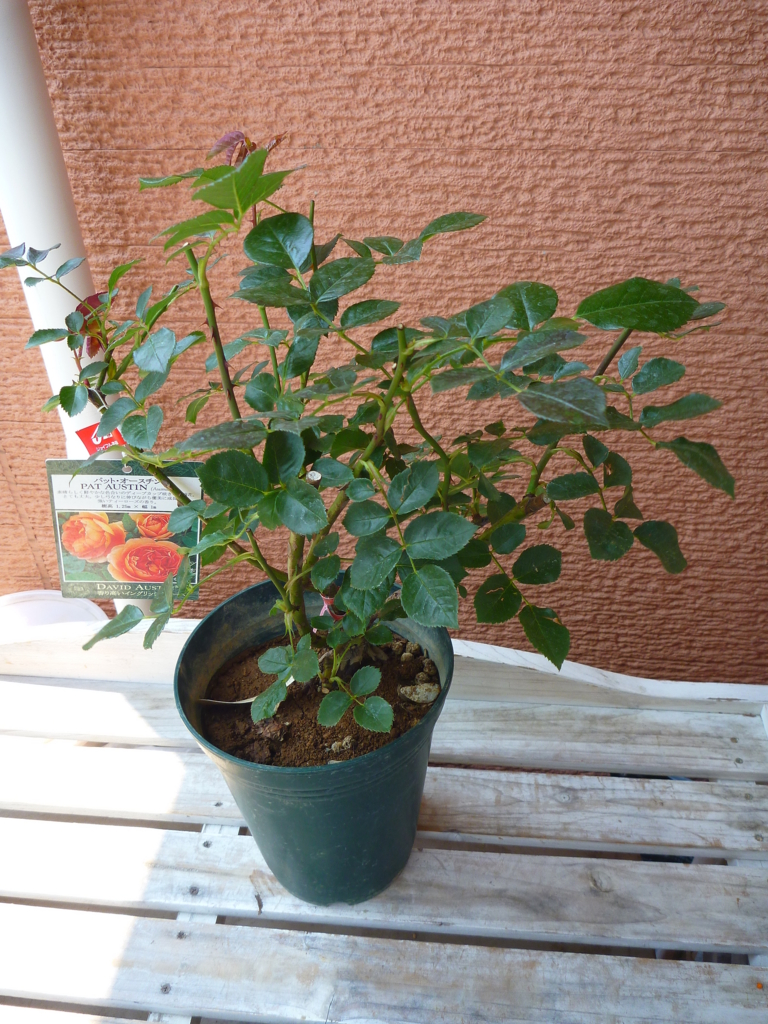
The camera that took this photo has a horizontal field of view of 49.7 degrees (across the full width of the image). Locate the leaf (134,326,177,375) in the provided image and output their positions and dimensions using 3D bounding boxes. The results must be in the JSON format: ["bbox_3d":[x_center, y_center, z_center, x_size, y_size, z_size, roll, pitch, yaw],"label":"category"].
[{"bbox_3d":[-0.125,-0.089,0.456,0.025,0.006,0.031,-22,70,-15],"label":"leaf"}]

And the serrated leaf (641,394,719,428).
[{"bbox_3d":[0.160,-0.054,0.442,0.042,0.006,0.022,-15,39,10],"label":"serrated leaf"}]

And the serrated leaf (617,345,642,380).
[{"bbox_3d":[0.133,-0.079,0.446,0.011,0.005,0.022,31,90,35],"label":"serrated leaf"}]

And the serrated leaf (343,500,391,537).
[{"bbox_3d":[-0.010,0.003,0.471,0.027,0.006,0.022,-5,76,-1],"label":"serrated leaf"}]

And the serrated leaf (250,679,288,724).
[{"bbox_3d":[-0.079,0.131,0.577,0.019,0.006,0.037,27,68,40],"label":"serrated leaf"}]

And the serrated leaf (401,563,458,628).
[{"bbox_3d":[0.027,0.050,0.493,0.031,0.008,0.042,-37,77,-6],"label":"serrated leaf"}]

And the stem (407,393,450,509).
[{"bbox_3d":[0.027,-0.036,0.502,0.014,0.090,0.010,-14,38,7],"label":"stem"}]

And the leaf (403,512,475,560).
[{"bbox_3d":[0.033,0.014,0.469,0.043,0.006,0.028,-16,70,-6],"label":"leaf"}]

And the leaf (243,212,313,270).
[{"bbox_3d":[-0.058,-0.147,0.450,0.039,0.008,0.050,-27,59,-7],"label":"leaf"}]

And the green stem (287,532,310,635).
[{"bbox_3d":[-0.059,0.051,0.575,0.011,0.090,0.010,-3,34,-1],"label":"green stem"}]

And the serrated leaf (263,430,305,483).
[{"bbox_3d":[-0.053,-0.029,0.441,0.023,0.007,0.031,-7,70,-6],"label":"serrated leaf"}]

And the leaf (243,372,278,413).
[{"bbox_3d":[-0.068,-0.066,0.462,0.022,0.005,0.023,24,66,-3],"label":"leaf"}]

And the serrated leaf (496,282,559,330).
[{"bbox_3d":[0.078,-0.112,0.452,0.035,0.008,0.044,-7,50,2],"label":"serrated leaf"}]

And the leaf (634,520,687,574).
[{"bbox_3d":[0.193,0.024,0.571,0.042,0.008,0.023,39,70,9],"label":"leaf"}]

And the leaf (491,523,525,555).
[{"bbox_3d":[0.077,0.016,0.512,0.026,0.007,0.019,-36,76,-1],"label":"leaf"}]

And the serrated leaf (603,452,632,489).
[{"bbox_3d":[0.147,-0.024,0.524,0.019,0.006,0.028,26,60,8],"label":"serrated leaf"}]

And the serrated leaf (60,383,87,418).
[{"bbox_3d":[-0.188,-0.068,0.501,0.015,0.022,0.009,15,-7,-17],"label":"serrated leaf"}]

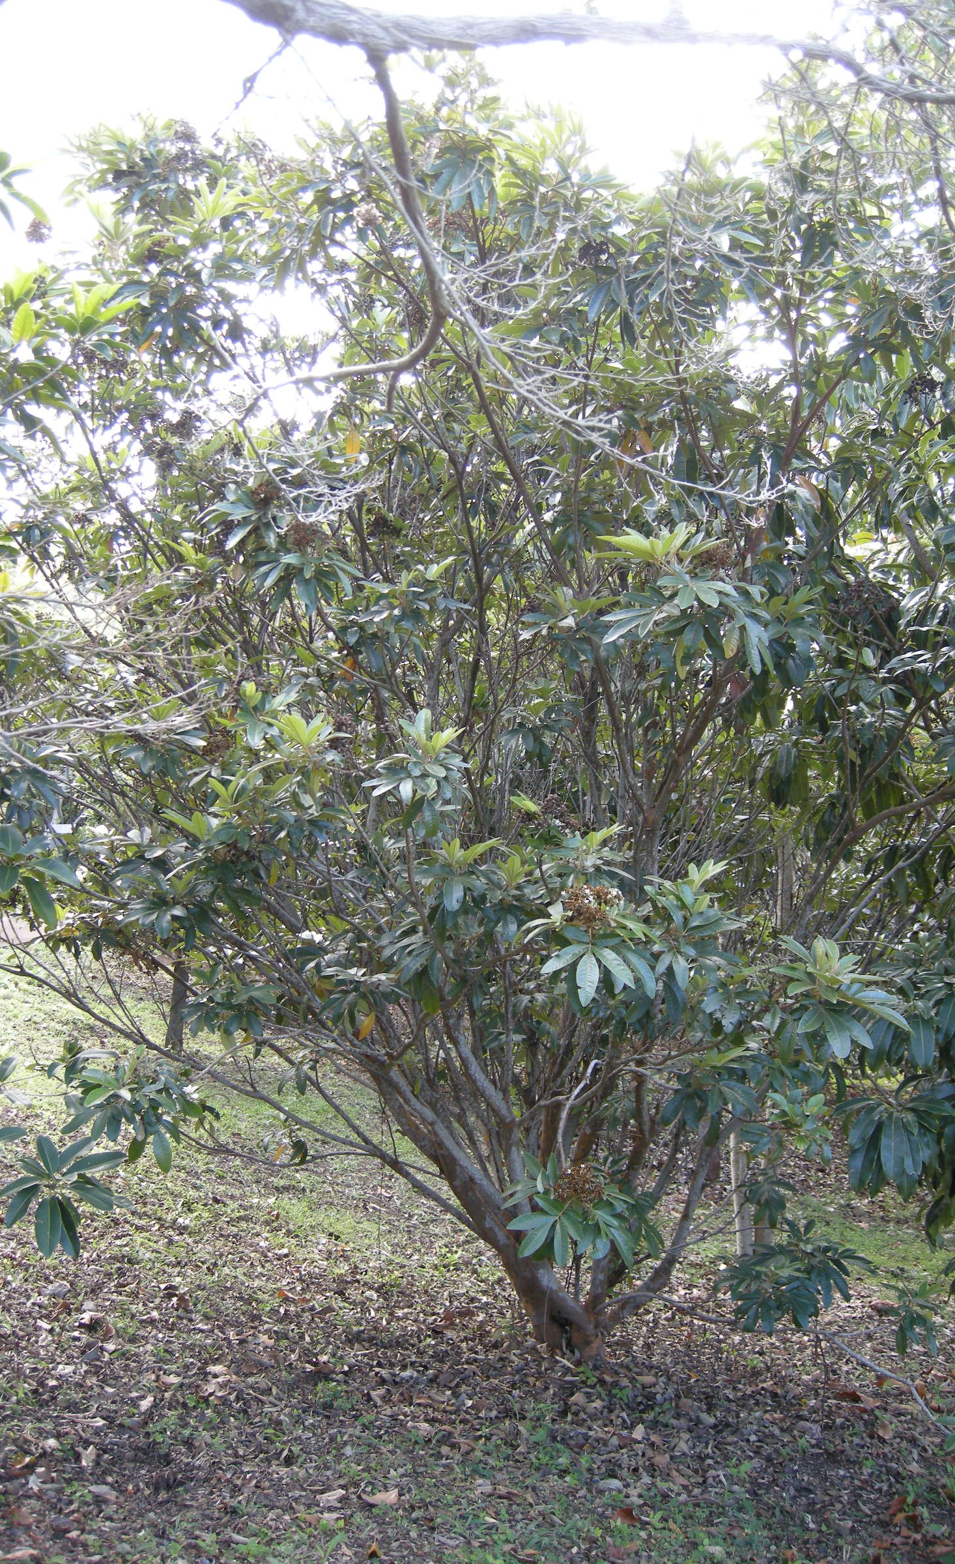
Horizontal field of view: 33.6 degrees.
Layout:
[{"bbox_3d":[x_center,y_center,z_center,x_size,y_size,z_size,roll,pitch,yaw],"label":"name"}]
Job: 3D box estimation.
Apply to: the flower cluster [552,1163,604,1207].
[{"bbox_3d":[0.282,1.119,4.400,0.146,0.120,0.134,0,-2,0],"label":"flower cluster"}]

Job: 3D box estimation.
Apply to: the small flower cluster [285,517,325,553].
[{"bbox_3d":[-0.512,-0.735,4.700,0.127,0.104,0.117,0,-2,0],"label":"small flower cluster"}]

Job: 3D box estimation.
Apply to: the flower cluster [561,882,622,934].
[{"bbox_3d":[0.293,0.322,4.050,0.156,0.128,0.144,0,-2,0],"label":"flower cluster"}]

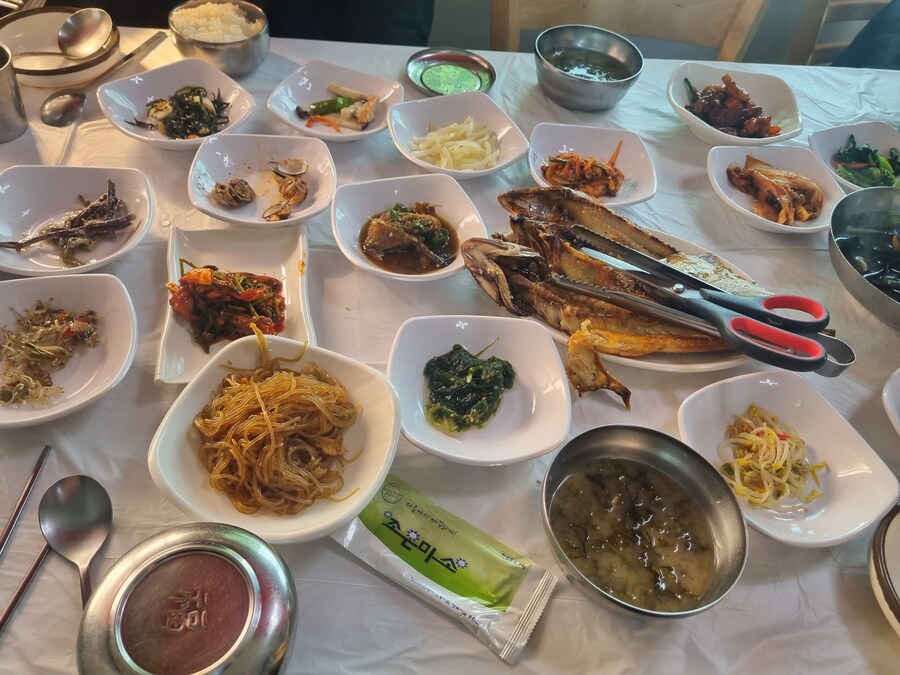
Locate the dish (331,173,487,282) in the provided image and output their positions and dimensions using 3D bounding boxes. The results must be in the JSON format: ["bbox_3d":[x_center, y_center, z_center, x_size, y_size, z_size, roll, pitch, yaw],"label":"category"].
[{"bbox_3d":[-0.036,-0.093,0.603,0.130,0.038,0.130,-12,53,-18],"label":"dish"}]

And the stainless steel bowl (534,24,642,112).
[{"bbox_3d":[0.164,-0.320,0.823,0.129,0.058,0.129,9,50,0],"label":"stainless steel bowl"}]

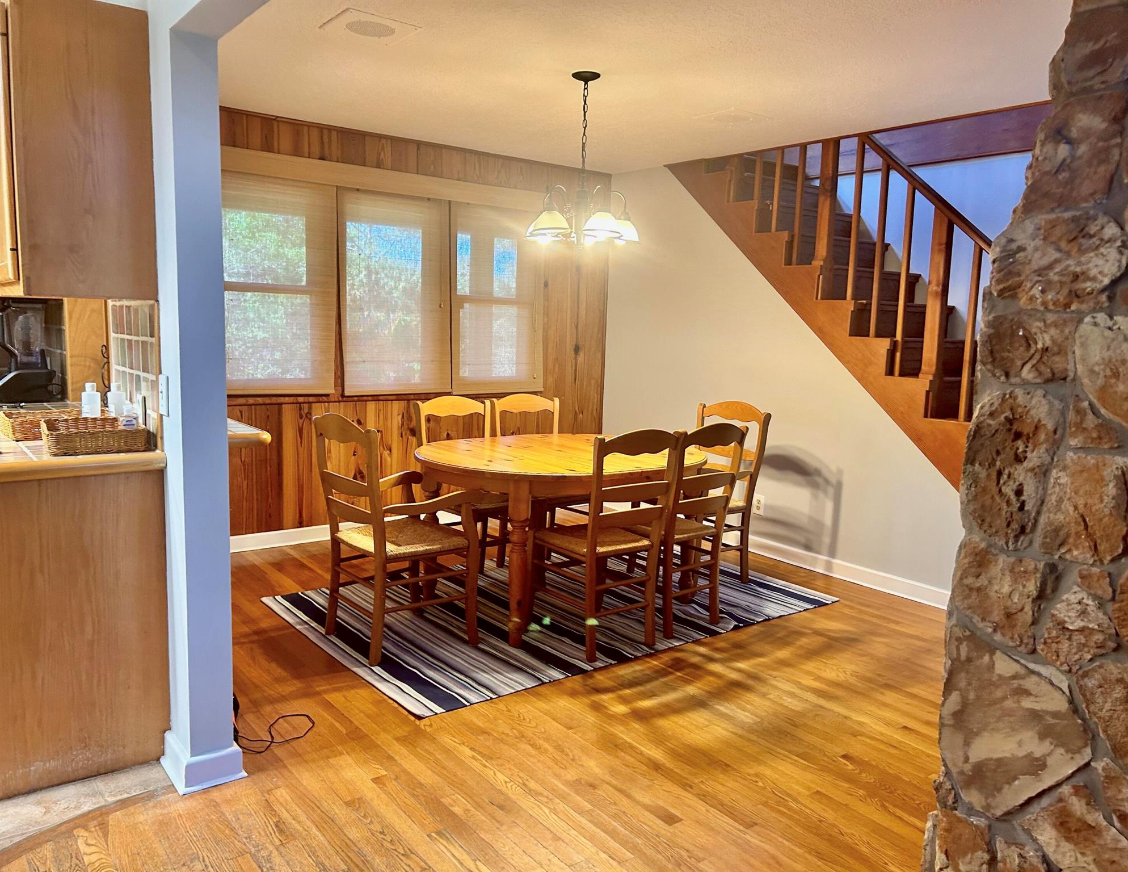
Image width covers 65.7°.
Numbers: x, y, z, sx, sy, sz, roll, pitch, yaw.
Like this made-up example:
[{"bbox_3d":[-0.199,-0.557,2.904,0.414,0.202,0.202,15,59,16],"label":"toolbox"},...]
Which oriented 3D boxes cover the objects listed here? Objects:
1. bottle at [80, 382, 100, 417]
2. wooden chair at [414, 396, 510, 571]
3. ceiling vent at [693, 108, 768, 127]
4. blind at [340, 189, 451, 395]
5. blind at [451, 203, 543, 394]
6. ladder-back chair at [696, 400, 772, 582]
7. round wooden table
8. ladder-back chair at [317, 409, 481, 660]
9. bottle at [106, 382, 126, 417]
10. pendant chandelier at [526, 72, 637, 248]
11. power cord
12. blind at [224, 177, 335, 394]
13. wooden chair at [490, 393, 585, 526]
[{"bbox_3d":[-1.496,-0.088,2.767,0.060,0.152,0.058,5,8,19],"label":"bottle"},{"bbox_3d":[-0.427,0.304,4.389,0.450,0.965,0.540,-4,10,-37],"label":"wooden chair"},{"bbox_3d":[0.850,-1.596,4.423,0.290,0.020,0.290,-4,10,-37],"label":"ceiling vent"},{"bbox_3d":[-1.004,-0.854,5.317,0.740,1.220,0.050,-4,10,-37],"label":"blind"},{"bbox_3d":[-0.426,-0.889,5.744,0.725,1.230,0.050,-4,10,-37],"label":"blind"},{"bbox_3d":[0.733,0.302,4.770,0.550,0.960,0.560,-4,10,-37],"label":"ladder-back chair"},{"bbox_3d":[-0.012,0.445,4.299,1.490,0.747,1.140,-4,10,-37],"label":"round wooden table"},{"bbox_3d":[-0.695,0.387,3.671,0.540,0.975,0.545,-4,10,-40],"label":"ladder-back chair"},{"bbox_3d":[-1.442,-0.092,2.807,0.060,0.152,0.058,5,8,22],"label":"bottle"},{"bbox_3d":[0.085,-1.187,3.778,0.520,0.720,0.520,2,8,0],"label":"pendant chandelier"},{"bbox_3d":[-0.948,0.883,2.833,0.310,0.200,0.230,-4,10,-37],"label":"power cord"},{"bbox_3d":[-1.604,-0.827,4.856,0.740,1.200,0.050,-4,10,-37],"label":"blind"},{"bbox_3d":[-0.075,0.283,4.699,0.470,0.955,0.530,-4,10,-37],"label":"wooden chair"}]

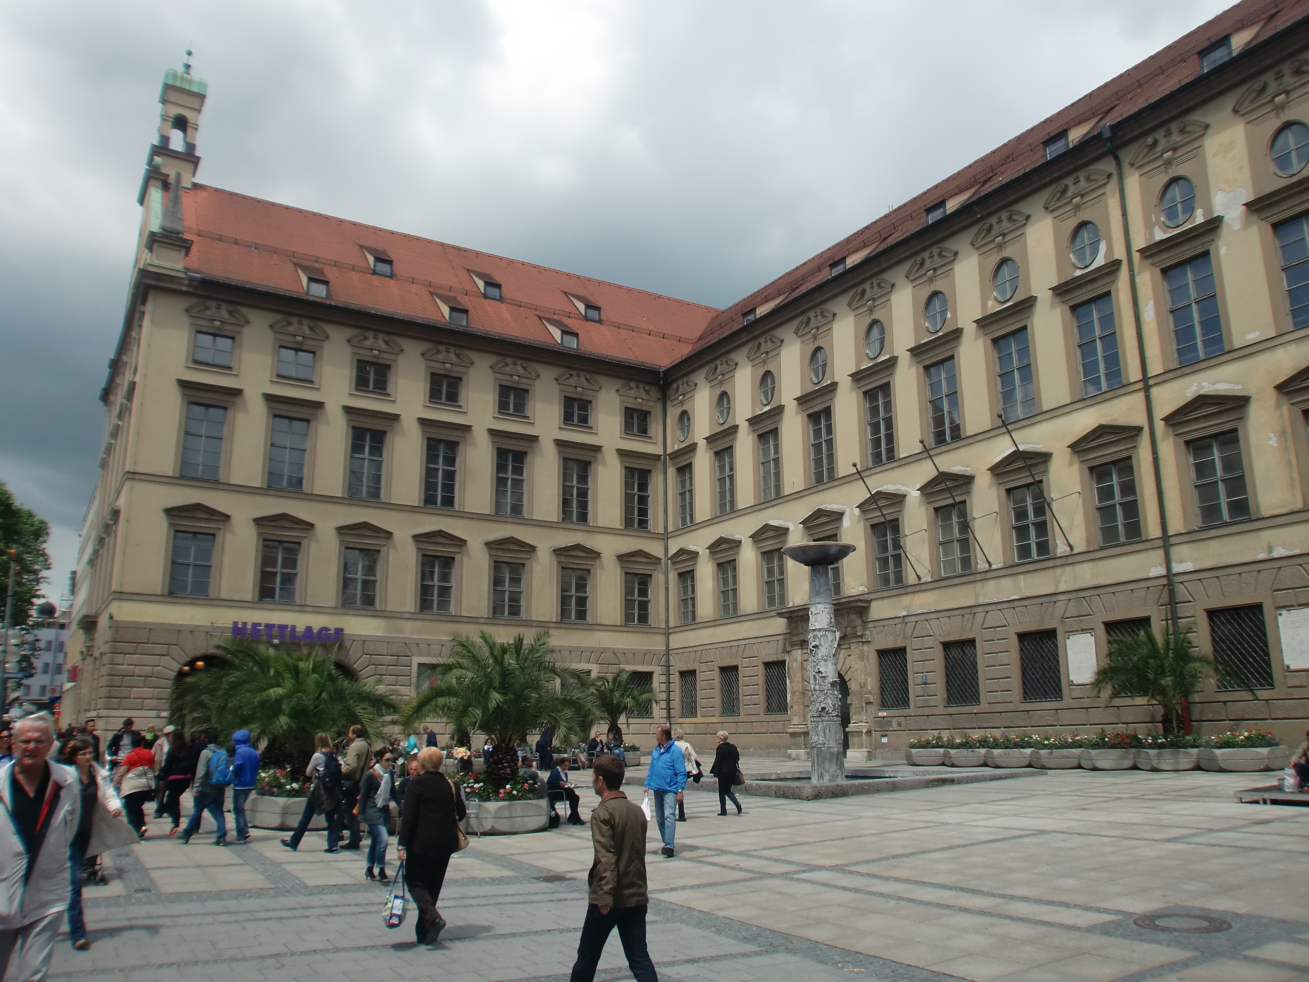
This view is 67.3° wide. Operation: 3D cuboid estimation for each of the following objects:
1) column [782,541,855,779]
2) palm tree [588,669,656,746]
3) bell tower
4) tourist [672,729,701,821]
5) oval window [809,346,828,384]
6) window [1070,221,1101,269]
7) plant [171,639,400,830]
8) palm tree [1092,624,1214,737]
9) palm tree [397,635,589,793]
[{"bbox_3d":[4.407,4.514,26.098,1.850,6.316,1.850,-3,-14,9],"label":"column"},{"bbox_3d":[-1.482,8.596,39.043,3.100,2.975,3.100,0,-13,-2],"label":"palm tree"},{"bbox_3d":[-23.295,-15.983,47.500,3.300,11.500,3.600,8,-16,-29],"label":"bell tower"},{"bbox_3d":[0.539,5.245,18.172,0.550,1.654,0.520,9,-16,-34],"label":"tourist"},{"bbox_3d":[7.300,-5.570,43.700,0.250,1.760,1.150,8,-16,-32],"label":"oval window"},{"bbox_3d":[13.465,-7.673,30.711,0.270,1.620,1.100,8,-17,-31],"label":"window"},{"bbox_3d":[-6.824,4.521,18.300,4.000,3.400,4.000,8,-16,-29],"label":"plant"},{"bbox_3d":[13.976,5.364,27.509,3.400,2.999,3.400,-7,-15,26],"label":"palm tree"},{"bbox_3d":[-2.725,3.813,17.070,3.100,2.582,3.100,2,-14,-9],"label":"palm tree"}]

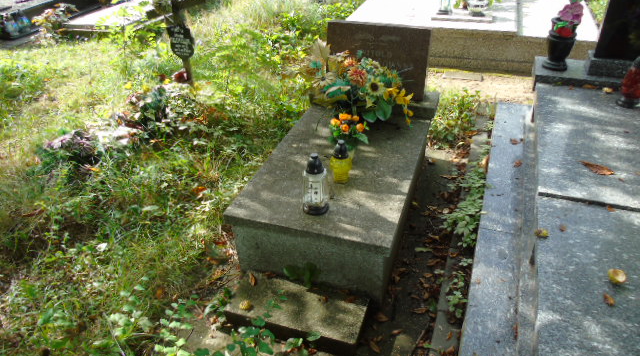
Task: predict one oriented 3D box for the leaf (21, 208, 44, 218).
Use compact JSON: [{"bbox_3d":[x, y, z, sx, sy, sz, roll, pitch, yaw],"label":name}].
[{"bbox_3d":[-1.503,0.186,2.417,0.105,0.020,0.036,-20,39,-22],"label":"leaf"}]

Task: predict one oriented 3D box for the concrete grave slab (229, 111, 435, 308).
[{"bbox_3d":[0.112,0.052,2.227,0.675,0.325,1.003,10,37,18],"label":"concrete grave slab"}]

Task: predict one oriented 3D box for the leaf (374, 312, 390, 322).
[{"bbox_3d":[0.268,0.592,1.968,0.058,0.015,0.036,7,35,13],"label":"leaf"}]

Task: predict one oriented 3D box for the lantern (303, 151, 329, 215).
[{"bbox_3d":[-0.020,0.019,1.918,0.110,0.259,0.110,-1,34,1],"label":"lantern"}]

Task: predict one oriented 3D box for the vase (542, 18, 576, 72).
[{"bbox_3d":[1.402,-0.767,2.680,0.158,0.270,0.158,10,37,18],"label":"vase"}]

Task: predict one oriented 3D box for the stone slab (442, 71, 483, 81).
[{"bbox_3d":[1.136,-0.810,3.671,0.285,0.032,0.120,11,39,18],"label":"stone slab"}]

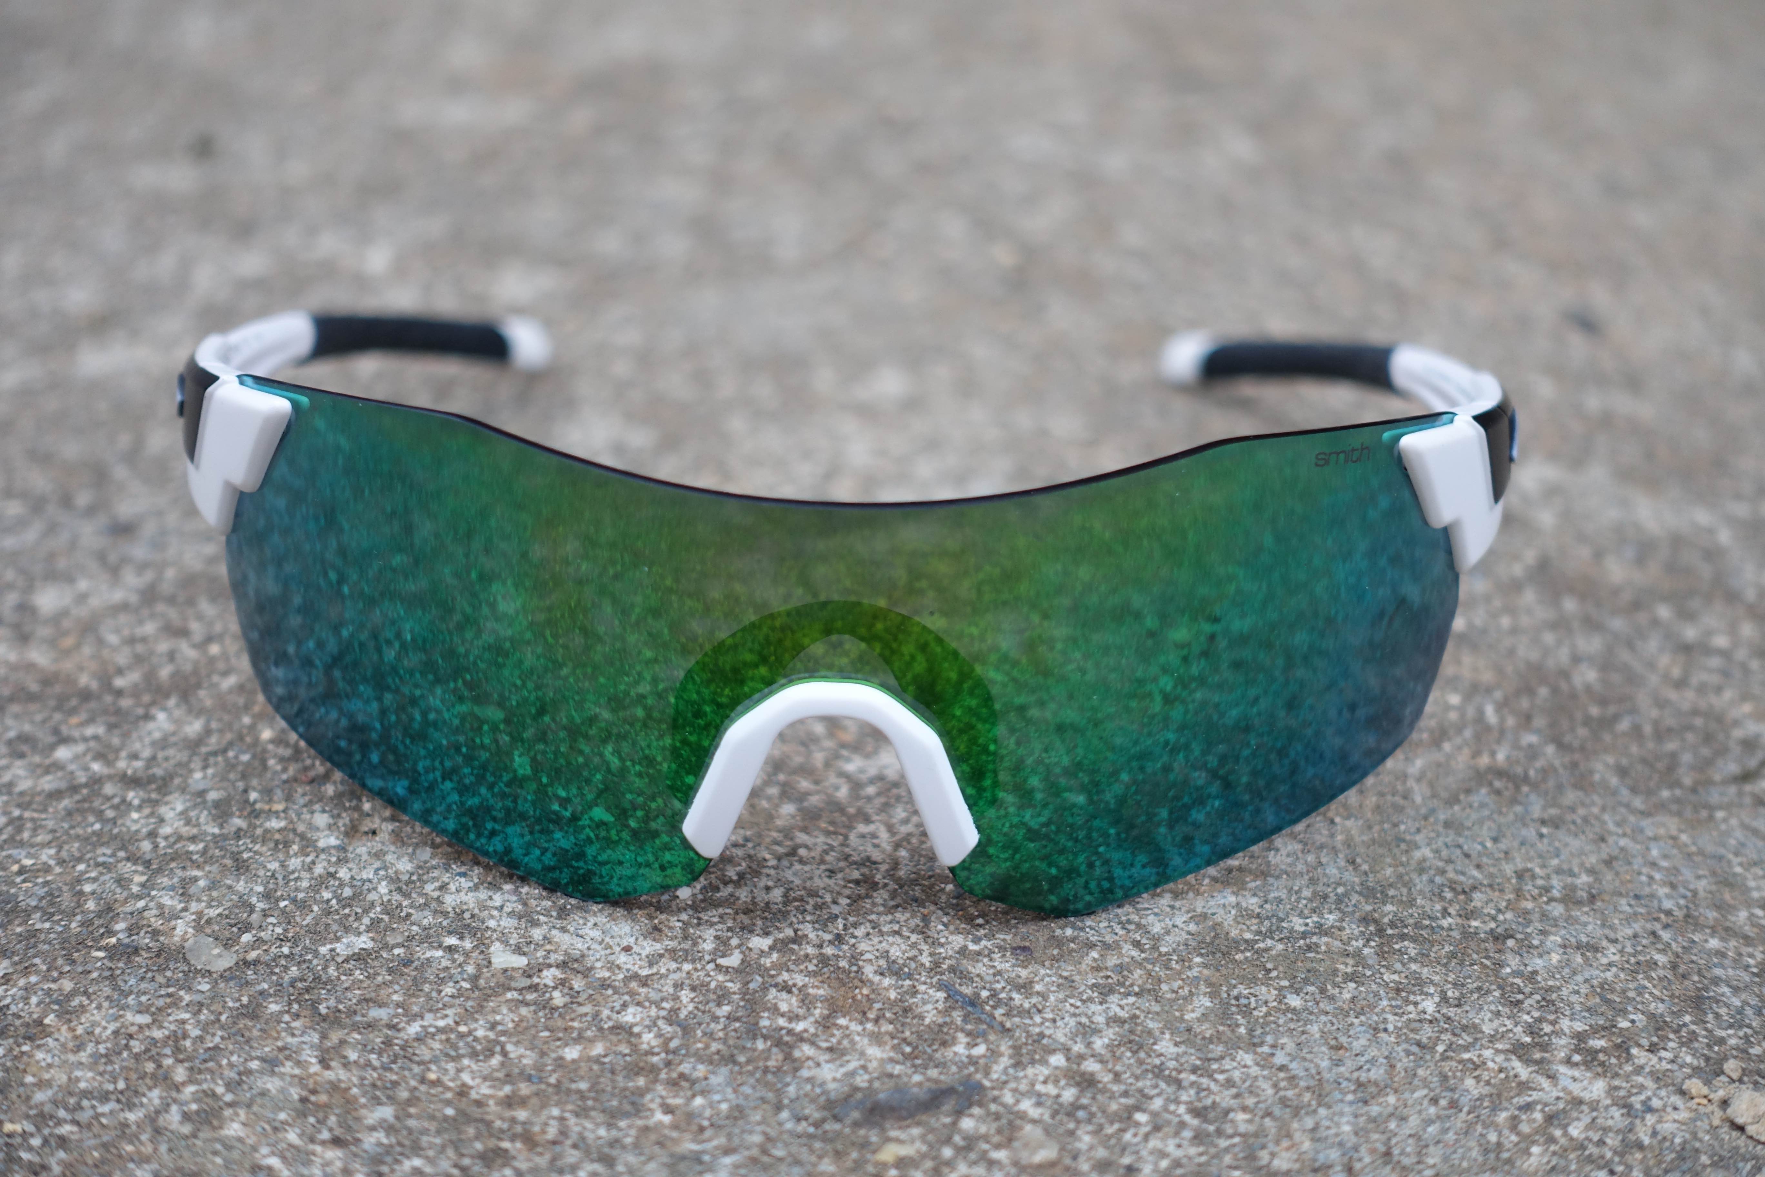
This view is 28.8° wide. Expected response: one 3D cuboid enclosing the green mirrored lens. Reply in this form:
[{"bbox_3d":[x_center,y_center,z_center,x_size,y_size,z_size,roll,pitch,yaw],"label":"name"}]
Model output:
[{"bbox_3d":[-0.004,0.002,0.347,0.132,0.048,0.043,2,25,0],"label":"green mirrored lens"}]

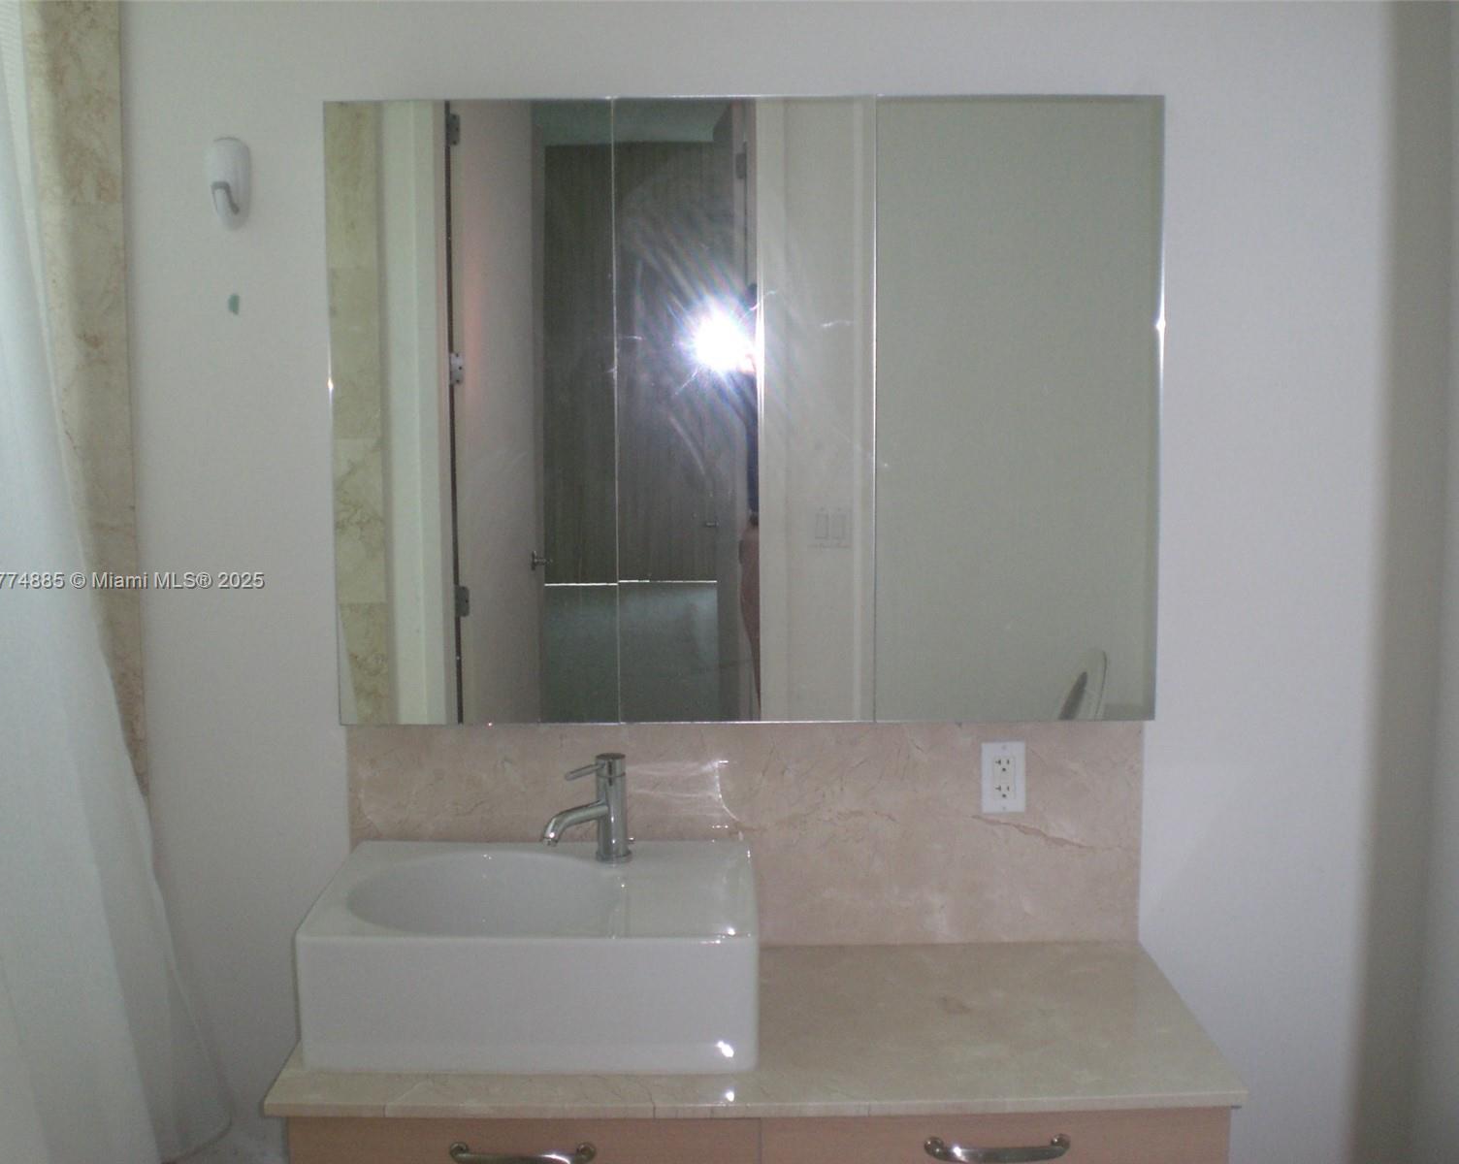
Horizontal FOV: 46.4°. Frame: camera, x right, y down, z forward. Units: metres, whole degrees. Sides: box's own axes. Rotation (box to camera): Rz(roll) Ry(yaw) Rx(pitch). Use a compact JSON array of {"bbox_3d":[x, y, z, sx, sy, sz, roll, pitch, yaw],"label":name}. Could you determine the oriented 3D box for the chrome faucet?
[{"bbox_3d":[-0.209,0.339,2.507,0.147,0.157,0.049,-7,10,-40],"label":"chrome faucet"}]

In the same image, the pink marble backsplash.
[{"bbox_3d":[0.029,0.394,2.693,1.247,0.368,0.020,0,8,-1],"label":"pink marble backsplash"}]

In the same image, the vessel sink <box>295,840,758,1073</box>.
[{"bbox_3d":[-0.264,0.522,2.436,0.595,0.186,0.434,0,8,-1],"label":"vessel sink"}]

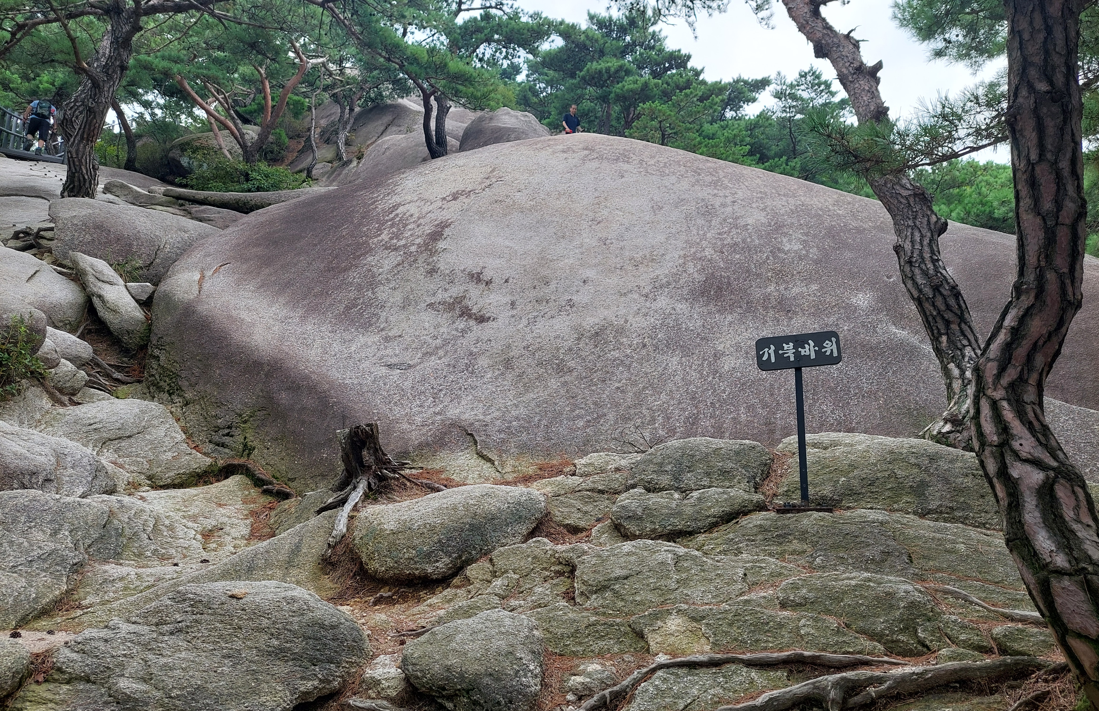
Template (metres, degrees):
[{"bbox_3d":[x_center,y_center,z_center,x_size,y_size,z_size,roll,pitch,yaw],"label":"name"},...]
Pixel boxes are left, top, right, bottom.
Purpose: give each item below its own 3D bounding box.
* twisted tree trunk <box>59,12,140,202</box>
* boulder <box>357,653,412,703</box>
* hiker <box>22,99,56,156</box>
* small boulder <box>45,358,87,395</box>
[{"bbox_3d":[-6.822,-3.810,12.000,0.980,2.850,0.700,6,-12,-31],"label":"twisted tree trunk"},{"bbox_3d":[-0.754,1.462,3.600,0.250,0.200,0.220,2,-10,-11],"label":"boulder"},{"bbox_3d":[-10.611,-4.757,16.500,0.560,1.380,0.650,7,-12,-34],"label":"hiker"},{"bbox_3d":[-4.686,0.212,7.700,0.360,0.330,0.360,6,-12,-31],"label":"small boulder"}]

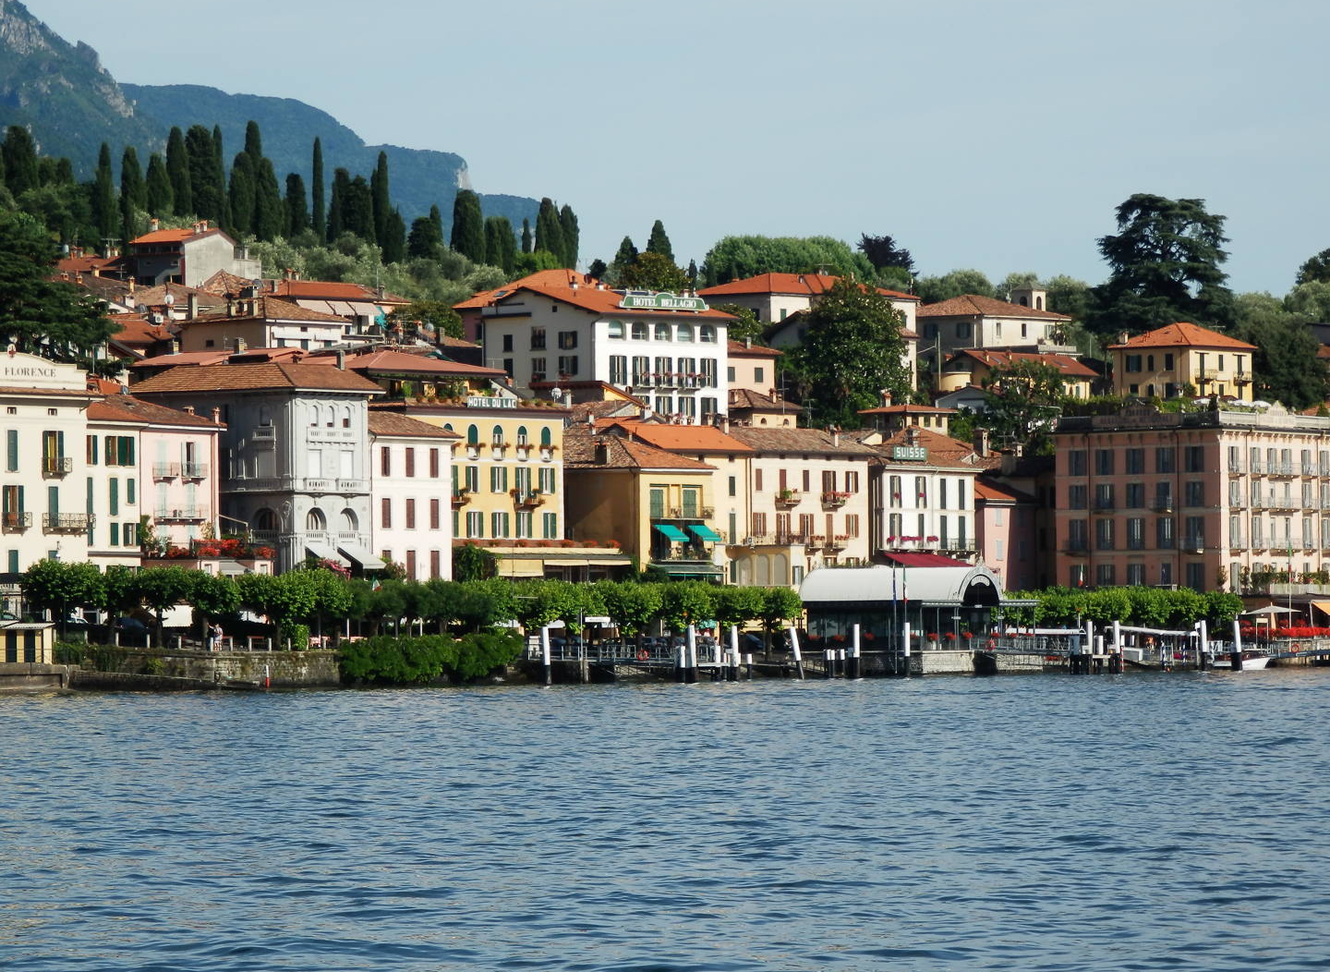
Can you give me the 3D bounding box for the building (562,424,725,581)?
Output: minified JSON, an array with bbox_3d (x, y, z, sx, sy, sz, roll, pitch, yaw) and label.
[{"bbox_3d":[-3.787,4.113,492.366,12.000,16.300,11.000,-2,-2,34],"label":"building"}]

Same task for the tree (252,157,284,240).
[{"bbox_3d":[-40.536,-28.901,664.000,2.975,9.457,2.975,0,-1,0],"label":"tree"}]

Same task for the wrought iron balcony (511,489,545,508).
[{"bbox_3d":[-9.793,0.919,463.786,0.800,1.300,2.300,-2,-2,40],"label":"wrought iron balcony"}]

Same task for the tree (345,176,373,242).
[{"bbox_3d":[-37.104,-33.438,790.000,3.540,8.849,3.540,-1,-1,0],"label":"tree"}]

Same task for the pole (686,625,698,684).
[{"bbox_3d":[1.901,11.825,456.000,0.560,4.124,0.560,-2,0,0],"label":"pole"}]

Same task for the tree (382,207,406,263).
[{"bbox_3d":[-32.515,-29.769,780.000,3.120,7.239,3.120,-1,-1,0],"label":"tree"}]

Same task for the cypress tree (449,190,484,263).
[{"bbox_3d":[-20.845,-26.902,682.000,3.601,8.513,3.601,0,-1,0],"label":"cypress tree"}]

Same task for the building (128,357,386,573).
[{"bbox_3d":[-27.938,0.961,444.788,8.164,18.331,17.054,1,-2,-44],"label":"building"}]

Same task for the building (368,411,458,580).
[{"bbox_3d":[-20.600,2.798,452.355,8.500,15.955,10.737,-1,-2,33],"label":"building"}]

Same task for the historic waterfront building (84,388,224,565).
[{"bbox_3d":[-37.980,2.269,433.393,9.800,16.822,18.674,-1,-1,27],"label":"historic waterfront building"}]

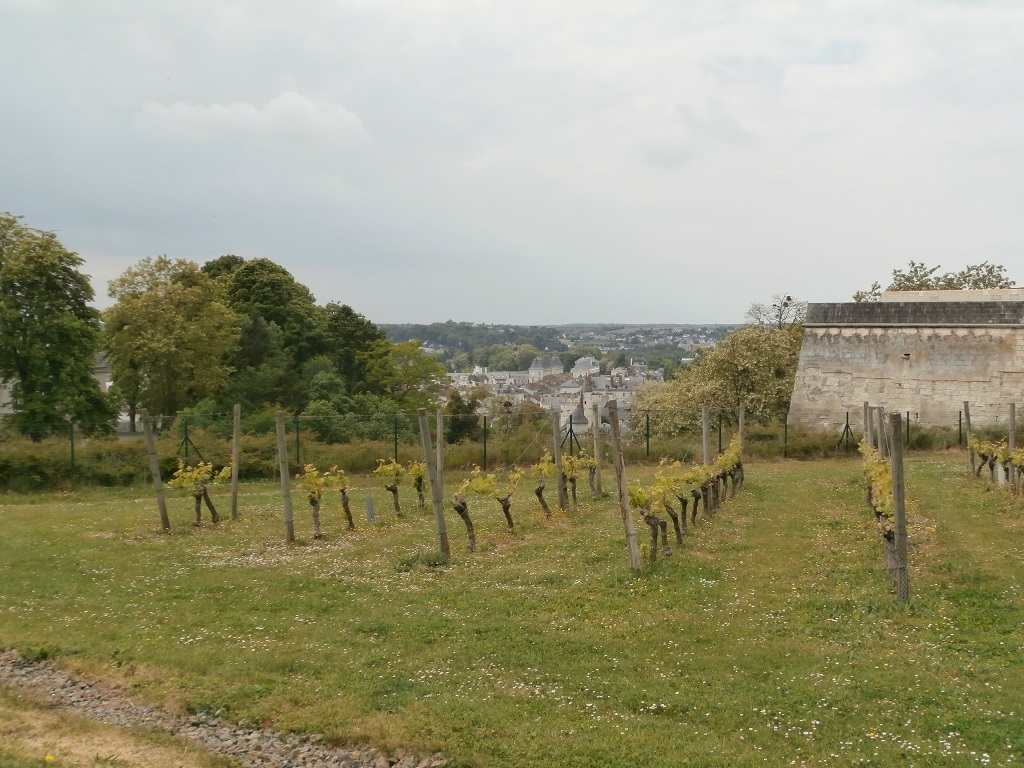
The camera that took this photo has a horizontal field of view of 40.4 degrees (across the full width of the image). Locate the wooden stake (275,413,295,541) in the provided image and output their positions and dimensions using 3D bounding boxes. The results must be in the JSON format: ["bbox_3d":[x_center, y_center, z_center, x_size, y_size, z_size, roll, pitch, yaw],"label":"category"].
[{"bbox_3d":[-2.502,1.036,15.415,0.087,1.484,0.087,-4,8,0],"label":"wooden stake"}]

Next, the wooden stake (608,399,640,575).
[{"bbox_3d":[1.043,0.956,12.909,0.085,1.618,0.085,-8,7,0],"label":"wooden stake"}]

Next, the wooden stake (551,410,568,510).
[{"bbox_3d":[0.681,1.083,19.922,0.092,1.471,0.092,-5,2,0],"label":"wooden stake"}]

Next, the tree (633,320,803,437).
[{"bbox_3d":[10.598,0.227,70.000,9.200,7.200,8.500,0,2,0],"label":"tree"}]

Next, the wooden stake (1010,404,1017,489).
[{"bbox_3d":[8.907,1.113,24.738,0.088,1.535,0.088,-1,2,0],"label":"wooden stake"}]

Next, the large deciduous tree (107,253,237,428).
[{"bbox_3d":[-15.140,-1.672,62.000,6.060,8.030,5.880,0,2,0],"label":"large deciduous tree"}]

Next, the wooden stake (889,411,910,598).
[{"bbox_3d":[3.057,0.983,10.953,0.088,1.520,0.088,-5,7,0],"label":"wooden stake"}]

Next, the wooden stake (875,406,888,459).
[{"bbox_3d":[4.319,1.019,16.168,0.085,1.497,0.085,-3,2,0],"label":"wooden stake"}]

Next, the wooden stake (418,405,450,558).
[{"bbox_3d":[-0.768,0.991,13.786,0.088,1.512,0.088,-9,5,0],"label":"wooden stake"}]

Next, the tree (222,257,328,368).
[{"bbox_3d":[-12.588,-2.289,74.000,5.640,9.000,5.470,0,2,0],"label":"tree"}]

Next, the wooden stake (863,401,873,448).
[{"bbox_3d":[6.866,1.096,26.834,0.083,1.519,0.083,-2,2,0],"label":"wooden stake"}]

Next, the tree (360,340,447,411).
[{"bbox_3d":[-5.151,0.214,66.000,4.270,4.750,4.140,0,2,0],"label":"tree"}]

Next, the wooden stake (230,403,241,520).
[{"bbox_3d":[-3.611,1.029,18.224,0.080,1.522,0.080,2,0,0],"label":"wooden stake"}]

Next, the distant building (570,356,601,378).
[{"bbox_3d":[47.691,-8.002,890.000,14.000,18.500,13.000,2,3,41],"label":"distant building"}]

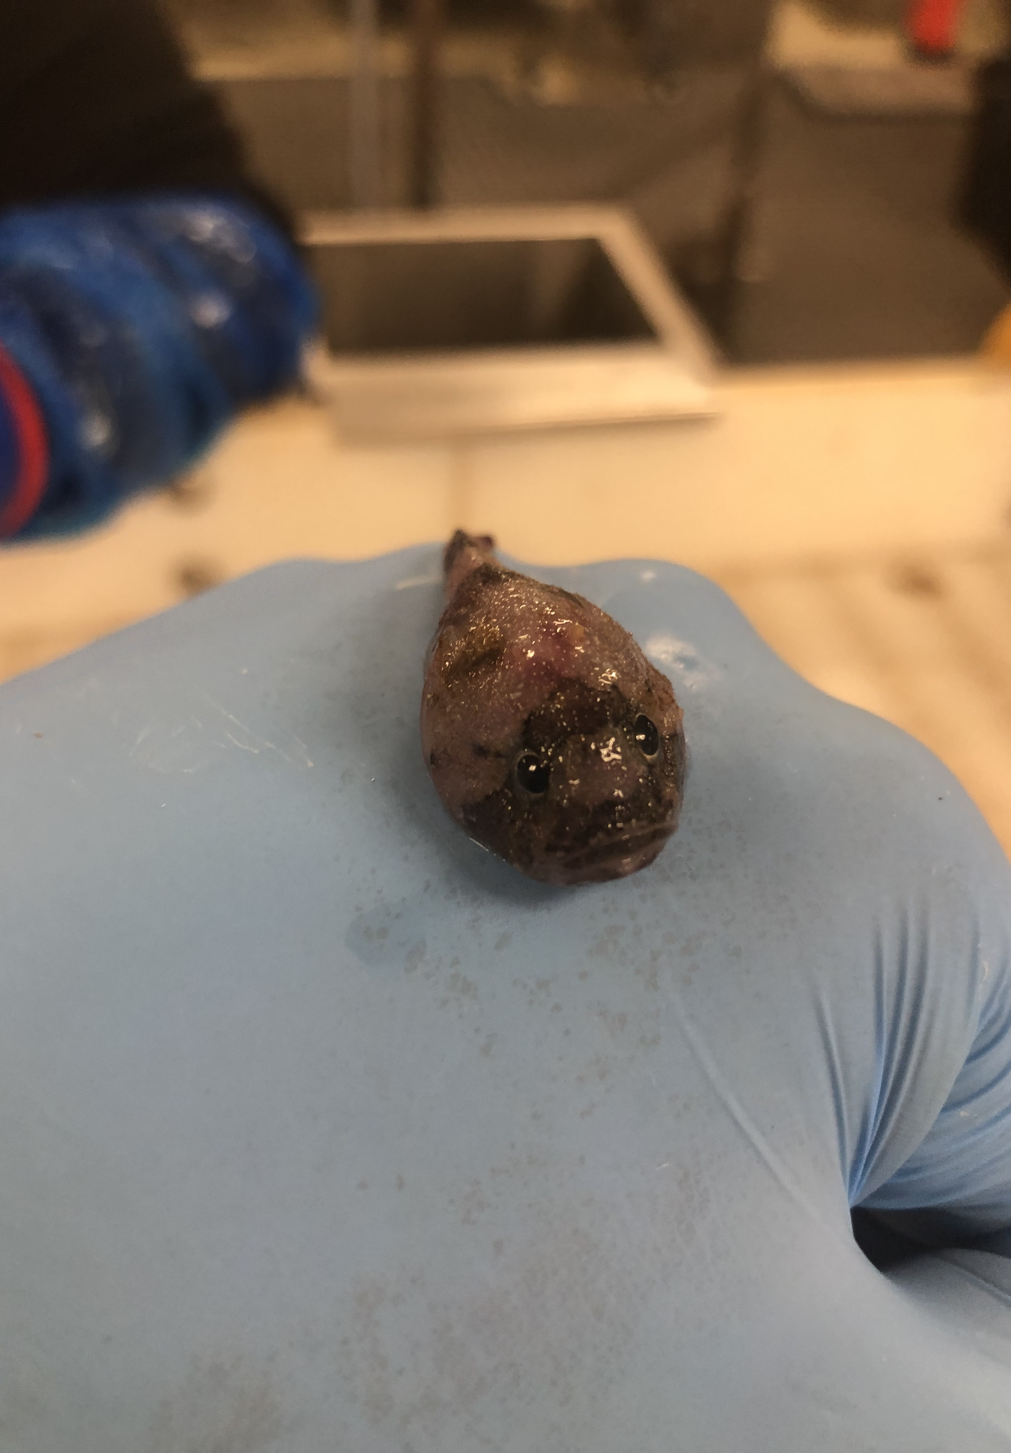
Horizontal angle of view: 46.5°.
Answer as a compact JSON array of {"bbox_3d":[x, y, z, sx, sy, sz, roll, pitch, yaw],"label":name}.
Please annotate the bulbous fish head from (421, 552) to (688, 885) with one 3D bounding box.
[{"bbox_3d":[0.001,-0.004,0.097,0.018,0.016,0.043,-19,38,-8],"label":"bulbous fish head"}]

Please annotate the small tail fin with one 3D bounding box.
[{"bbox_3d":[-0.003,-0.015,0.109,0.004,0.005,0.009,-19,38,-8],"label":"small tail fin"}]

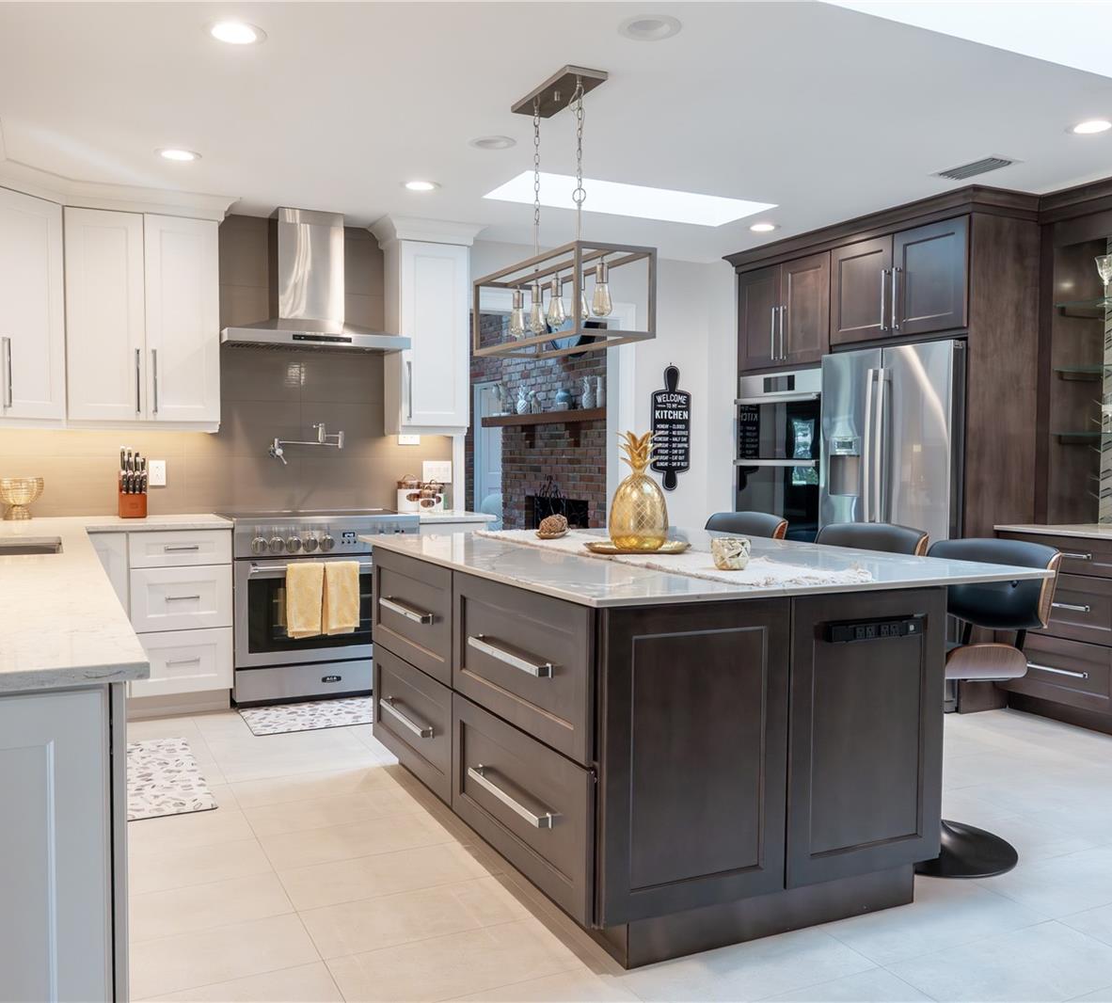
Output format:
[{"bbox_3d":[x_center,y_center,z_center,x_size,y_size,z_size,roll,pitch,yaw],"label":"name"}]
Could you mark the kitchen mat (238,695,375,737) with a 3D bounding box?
[{"bbox_3d":[-0.997,1.000,4.981,0.920,0.010,0.510,-1,3,-26],"label":"kitchen mat"}]

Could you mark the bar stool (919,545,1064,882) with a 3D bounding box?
[{"bbox_3d":[1.239,0.615,3.299,0.480,0.985,0.485,-1,3,-26],"label":"bar stool"}]

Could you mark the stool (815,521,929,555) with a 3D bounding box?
[{"bbox_3d":[1.021,0.584,3.821,0.530,0.980,0.520,-1,3,-26],"label":"stool"}]

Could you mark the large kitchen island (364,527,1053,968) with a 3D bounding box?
[{"bbox_3d":[0.333,0.628,3.631,1.515,0.917,1.990,-1,3,-26],"label":"large kitchen island"}]

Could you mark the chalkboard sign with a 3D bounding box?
[{"bbox_3d":[0.745,-0.467,6.736,0.308,0.805,0.017,-1,3,-26],"label":"chalkboard sign"}]

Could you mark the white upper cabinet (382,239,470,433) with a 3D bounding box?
[{"bbox_3d":[-0.700,-0.869,5.699,0.378,1.006,0.330,-1,3,-26],"label":"white upper cabinet"}]

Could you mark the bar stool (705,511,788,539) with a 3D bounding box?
[{"bbox_3d":[0.698,0.550,4.486,0.530,0.980,0.520,-1,3,-26],"label":"bar stool"}]

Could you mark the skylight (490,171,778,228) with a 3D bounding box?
[{"bbox_3d":[0.382,-1.536,5.184,1.390,0.100,0.550,-1,3,-26],"label":"skylight"}]

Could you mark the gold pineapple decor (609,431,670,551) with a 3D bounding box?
[{"bbox_3d":[0.284,-0.039,3.551,0.205,0.396,0.205,0,3,0],"label":"gold pineapple decor"}]

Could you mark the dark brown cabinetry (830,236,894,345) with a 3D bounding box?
[{"bbox_3d":[1.867,-1.135,5.761,0.500,0.515,0.475,-1,3,-26],"label":"dark brown cabinetry"}]

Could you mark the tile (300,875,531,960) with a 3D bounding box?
[{"bbox_3d":[-0.360,1.116,2.826,0.610,0.010,0.305,-1,3,-26],"label":"tile"}]

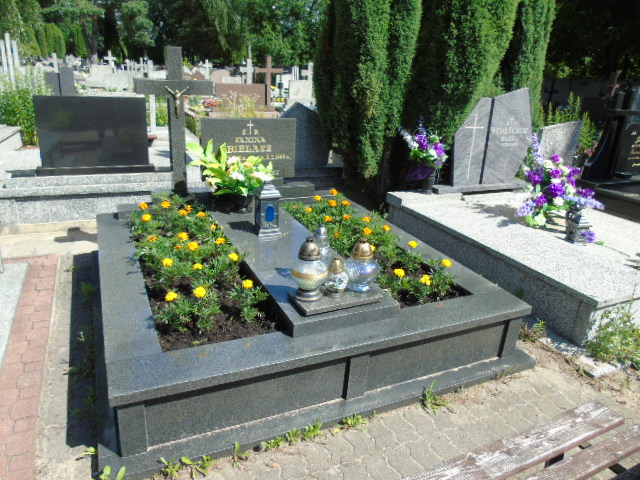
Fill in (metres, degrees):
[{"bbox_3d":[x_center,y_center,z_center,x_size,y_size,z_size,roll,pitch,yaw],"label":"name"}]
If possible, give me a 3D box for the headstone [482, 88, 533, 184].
[{"bbox_3d":[1.869,-1.026,4.611,0.640,0.930,0.100,-7,20,-27],"label":"headstone"}]

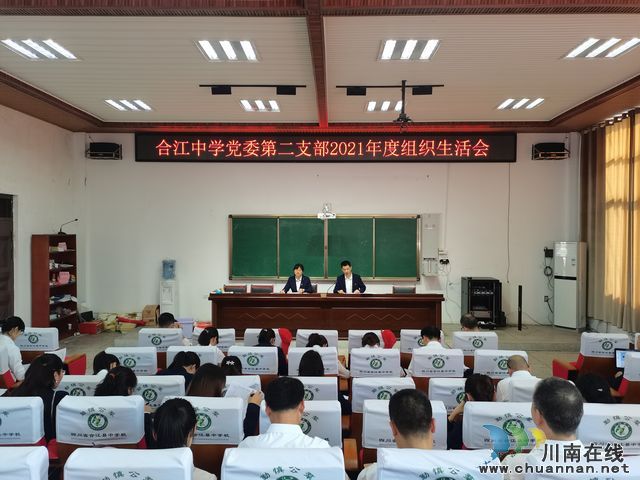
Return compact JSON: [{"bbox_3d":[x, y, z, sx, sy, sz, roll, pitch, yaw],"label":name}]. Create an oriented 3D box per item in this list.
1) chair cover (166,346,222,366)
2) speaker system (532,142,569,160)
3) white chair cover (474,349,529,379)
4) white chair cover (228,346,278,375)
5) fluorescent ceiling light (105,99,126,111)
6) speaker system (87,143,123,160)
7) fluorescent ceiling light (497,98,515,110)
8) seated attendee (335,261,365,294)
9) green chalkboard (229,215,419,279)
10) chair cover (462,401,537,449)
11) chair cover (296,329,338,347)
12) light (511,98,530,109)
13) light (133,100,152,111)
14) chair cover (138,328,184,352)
[{"bbox_3d":[-1.212,1.149,4.607,0.465,0.240,0.130,0,1,2],"label":"chair cover"},{"bbox_3d":[4.591,-1.755,9.532,0.620,0.320,0.360,0,1,2],"label":"speaker system"},{"bbox_3d":[1.647,1.153,4.413,0.470,0.240,0.140,0,1,2],"label":"white chair cover"},{"bbox_3d":[-0.625,1.149,4.590,0.465,0.240,0.130,0,1,2],"label":"white chair cover"},{"bbox_3d":[-3.347,-2.212,7.899,0.110,0.050,0.600,0,1,1],"label":"fluorescent ceiling light"},{"bbox_3d":[-4.281,-1.758,9.550,0.660,0.310,0.320,0,1,1],"label":"speaker system"},{"bbox_3d":[3.020,-2.204,7.788,0.120,0.060,0.570,0,1,2],"label":"fluorescent ceiling light"},{"bbox_3d":[0.561,1.041,8.850,0.580,1.300,0.700,0,1,1],"label":"seated attendee"},{"bbox_3d":[0.115,0.168,9.984,3.980,1.350,0.100,0,1,2],"label":"green chalkboard"},{"bbox_3d":[1.089,1.089,2.851,0.480,0.250,0.130,0,1,2],"label":"chair cover"},{"bbox_3d":[-0.024,1.124,5.298,0.470,0.240,0.140,0,1,2],"label":"chair cover"},{"bbox_3d":[3.256,-2.203,7.778,0.120,0.060,0.570,0,1,2],"label":"light"},{"bbox_3d":[-2.915,-2.230,7.944,0.120,0.060,0.570,0,1,2],"label":"light"},{"bbox_3d":[-1.741,1.122,5.345,0.470,0.240,0.140,0,1,2],"label":"chair cover"}]

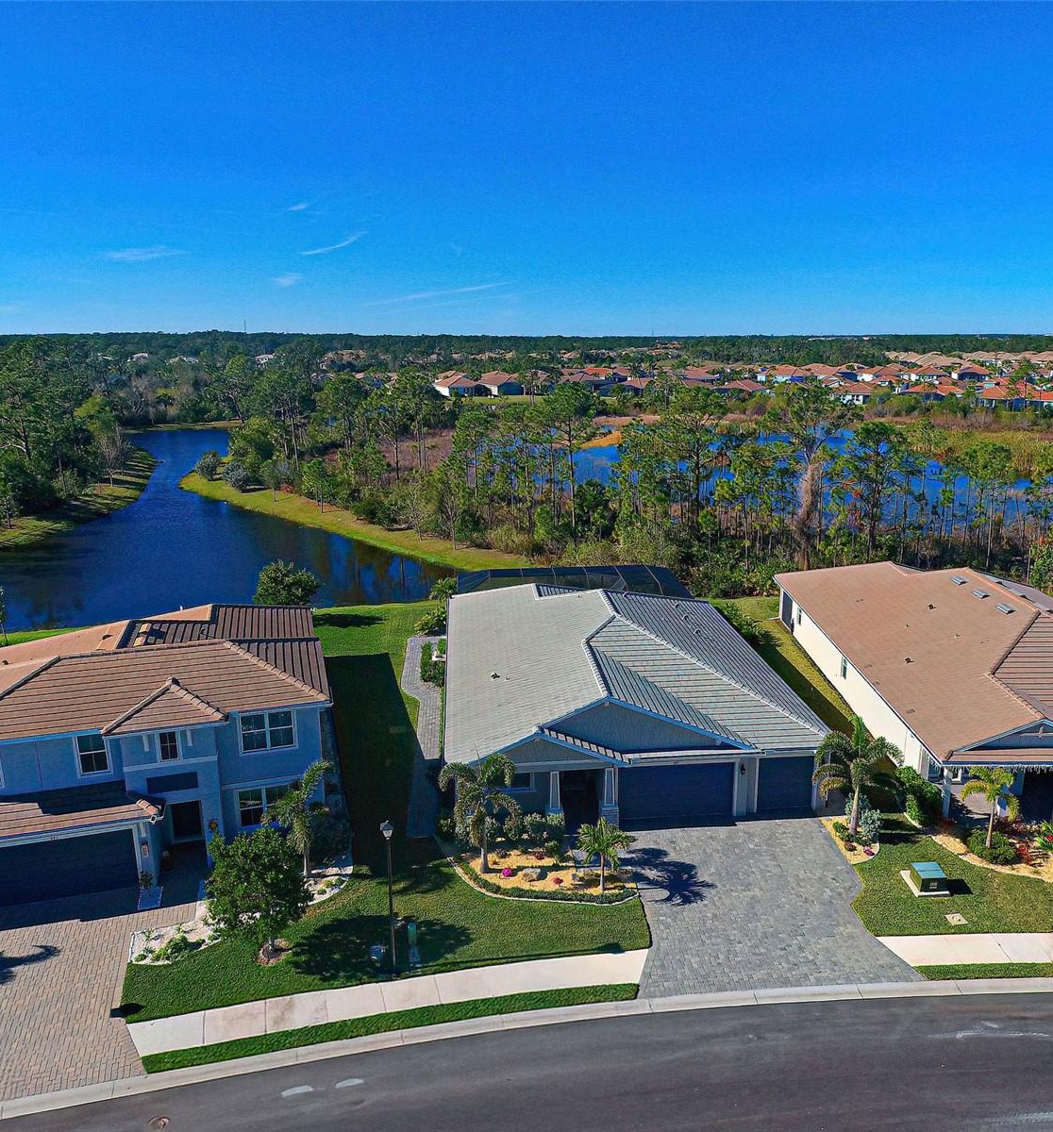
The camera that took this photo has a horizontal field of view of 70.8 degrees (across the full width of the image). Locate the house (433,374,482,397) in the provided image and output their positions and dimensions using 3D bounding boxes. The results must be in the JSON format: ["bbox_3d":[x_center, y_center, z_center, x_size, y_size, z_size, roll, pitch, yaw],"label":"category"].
[{"bbox_3d":[-24.209,-59.855,249.430,13.000,5.400,17.000,-6,18,-18],"label":"house"}]

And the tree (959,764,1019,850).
[{"bbox_3d":[17.938,9.431,28.511,2.300,3.400,2.200,0,17,0],"label":"tree"}]

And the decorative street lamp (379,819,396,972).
[{"bbox_3d":[-4.164,10.232,22.791,0.450,5.400,0.450,0,17,0],"label":"decorative street lamp"}]

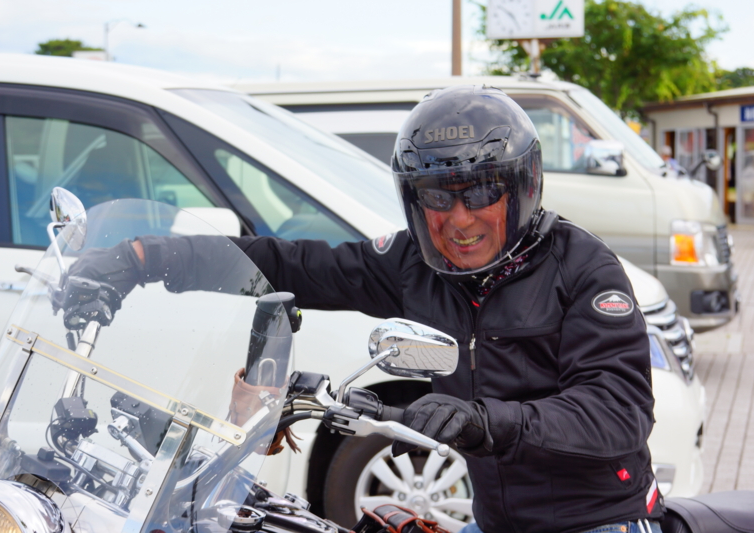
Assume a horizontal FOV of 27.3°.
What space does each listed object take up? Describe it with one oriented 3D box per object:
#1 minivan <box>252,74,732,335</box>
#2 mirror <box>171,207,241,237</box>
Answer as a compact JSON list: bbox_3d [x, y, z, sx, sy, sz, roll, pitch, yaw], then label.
[{"bbox_3d":[0.139,-0.291,10.961,4.690,1.980,1.690,1,4,16],"label":"minivan"},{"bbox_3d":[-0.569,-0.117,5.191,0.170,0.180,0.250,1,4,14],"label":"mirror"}]

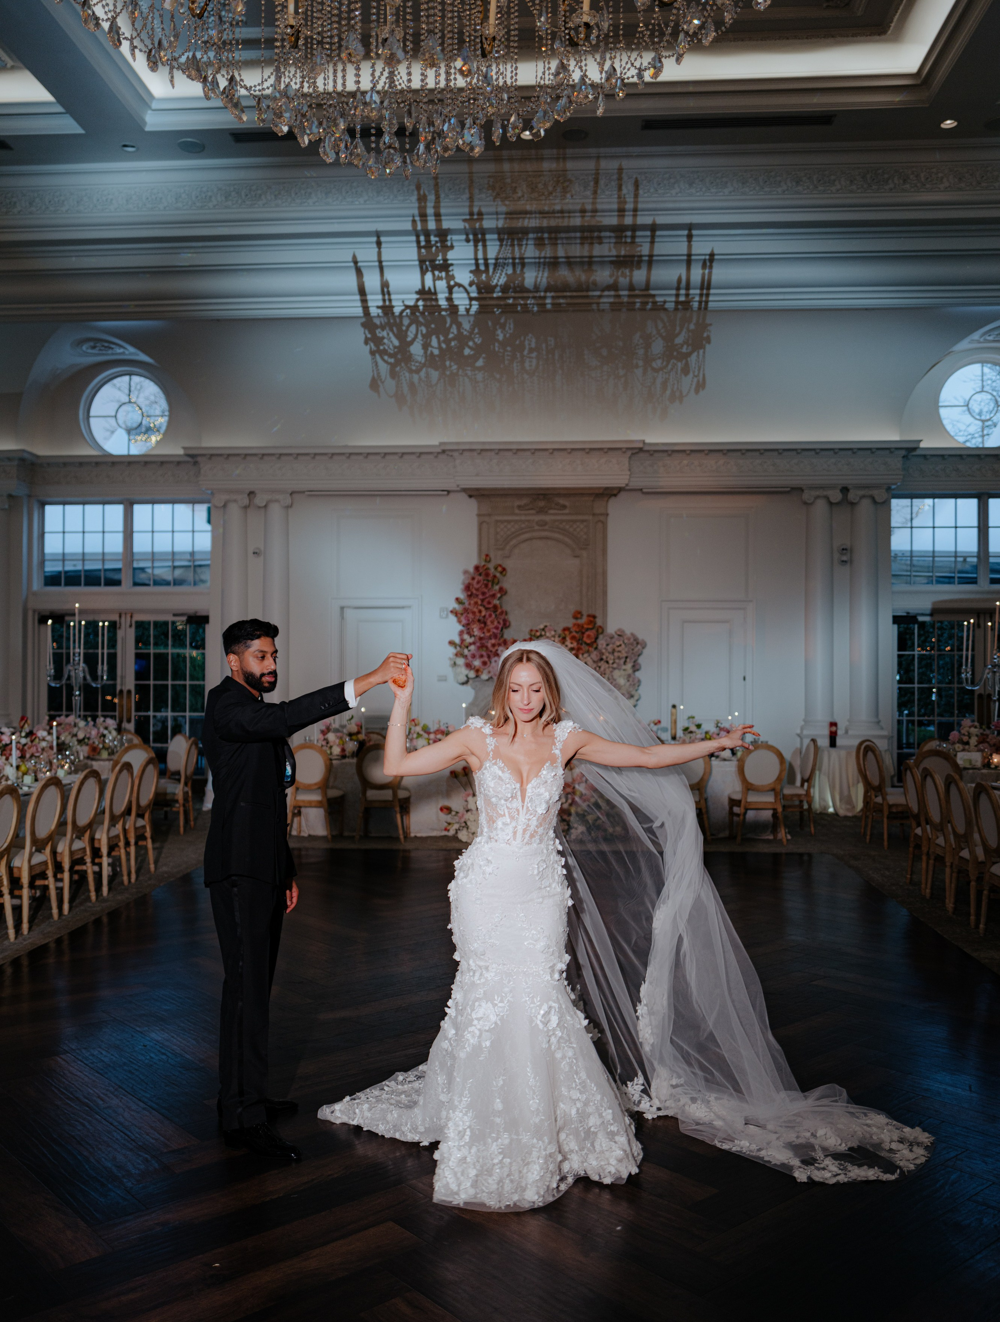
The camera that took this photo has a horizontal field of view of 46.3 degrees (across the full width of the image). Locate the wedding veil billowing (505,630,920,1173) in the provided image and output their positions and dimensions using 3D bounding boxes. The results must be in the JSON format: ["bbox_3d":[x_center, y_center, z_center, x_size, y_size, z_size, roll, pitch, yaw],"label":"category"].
[{"bbox_3d":[0.740,0.801,4.070,1.460,1.730,0.800,0,-1,0],"label":"wedding veil billowing"}]

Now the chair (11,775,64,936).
[{"bbox_3d":[-3.180,1.230,7.519,0.540,0.950,0.490,0,-1,5],"label":"chair"}]

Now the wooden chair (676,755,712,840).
[{"bbox_3d":[1.817,1.285,11.482,0.490,0.960,0.560,0,-1,4],"label":"wooden chair"}]

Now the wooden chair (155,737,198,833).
[{"bbox_3d":[-3.372,1.260,11.924,0.560,0.960,0.490,0,-1,2],"label":"wooden chair"}]

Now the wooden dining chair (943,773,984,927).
[{"bbox_3d":[3.247,1.237,7.722,0.560,0.960,0.490,0,-1,-4],"label":"wooden dining chair"}]

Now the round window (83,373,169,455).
[{"bbox_3d":[-5.819,-3.844,18.300,1.330,1.330,0.150,0,-1,5],"label":"round window"}]

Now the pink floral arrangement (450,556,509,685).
[{"bbox_3d":[-0.309,-0.601,17.094,0.910,1.910,0.500,0,-1,5],"label":"pink floral arrangement"}]

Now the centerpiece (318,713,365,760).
[{"bbox_3d":[-1.657,0.792,12.216,0.500,0.490,0.420,0,-1,5],"label":"centerpiece"}]

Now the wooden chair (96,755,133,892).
[{"bbox_3d":[-3.012,1.212,8.621,0.560,0.960,0.490,0,-1,4],"label":"wooden chair"}]

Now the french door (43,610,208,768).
[{"bbox_3d":[-5.986,0.515,18.647,2.700,2.660,0.120,0,-1,5],"label":"french door"}]

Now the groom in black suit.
[{"bbox_3d":[-0.660,0.766,4.090,0.750,1.800,0.500,0,-1,14],"label":"groom in black suit"}]

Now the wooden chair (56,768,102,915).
[{"bbox_3d":[-3.041,1.202,7.974,0.560,0.960,0.490,0,-1,5],"label":"wooden chair"}]

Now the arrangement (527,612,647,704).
[{"bbox_3d":[1.220,-0.040,16.300,1.700,1.300,0.550,0,-1,4],"label":"arrangement"}]

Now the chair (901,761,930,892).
[{"bbox_3d":[3.381,1.244,8.799,0.540,0.950,0.490,0,-1,5],"label":"chair"}]

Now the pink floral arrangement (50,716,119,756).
[{"bbox_3d":[-4.373,0.810,12.400,0.780,0.440,0.600,0,-1,5],"label":"pink floral arrangement"}]

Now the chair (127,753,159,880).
[{"bbox_3d":[-3.072,1.250,9.308,0.540,0.950,0.490,0,-1,5],"label":"chair"}]

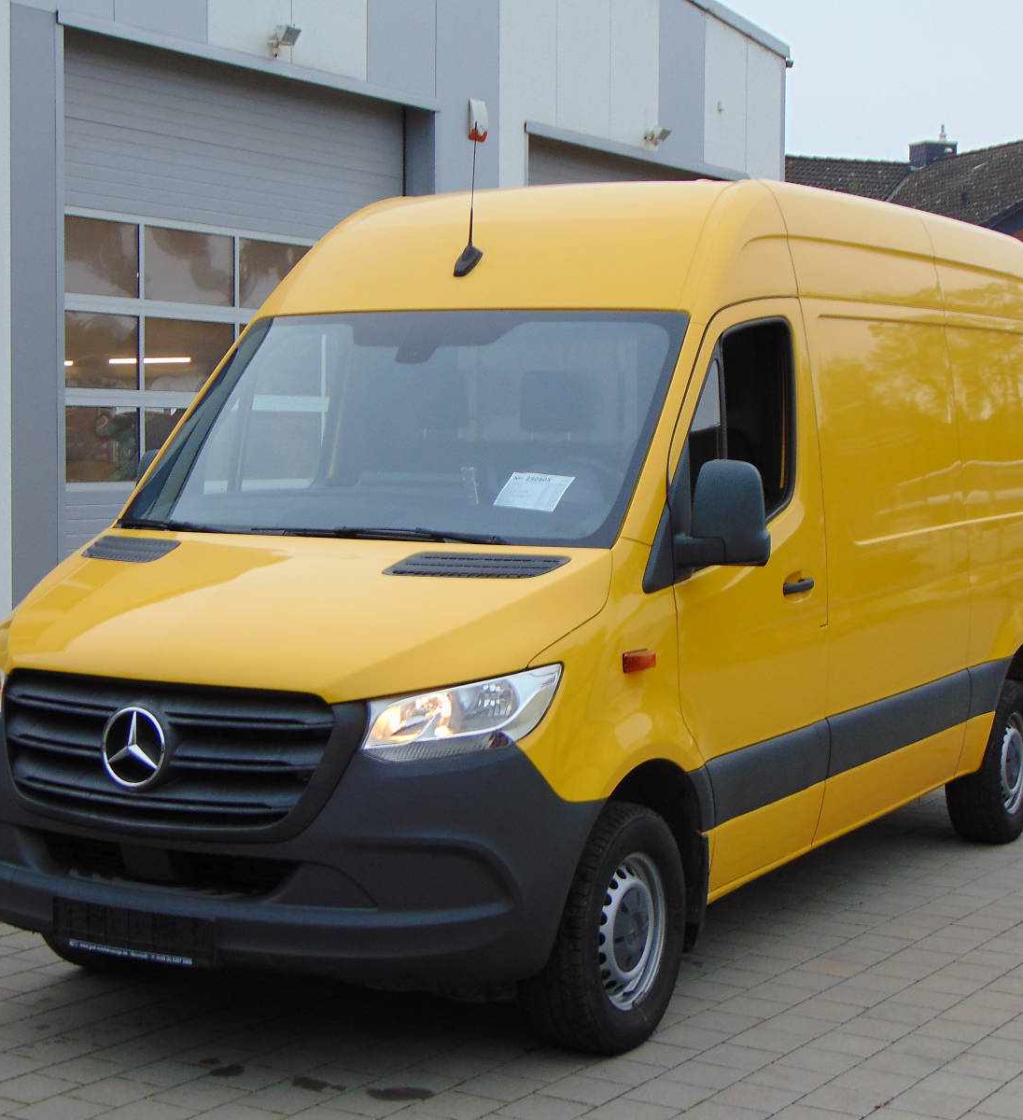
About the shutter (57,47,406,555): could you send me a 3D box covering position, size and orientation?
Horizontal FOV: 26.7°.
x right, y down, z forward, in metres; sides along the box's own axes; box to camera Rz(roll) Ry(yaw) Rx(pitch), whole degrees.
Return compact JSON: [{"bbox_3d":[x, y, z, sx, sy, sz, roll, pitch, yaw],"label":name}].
[{"bbox_3d":[-2.166,-1.486,16.766,0.100,4.495,4.479,2,3,33],"label":"shutter"}]

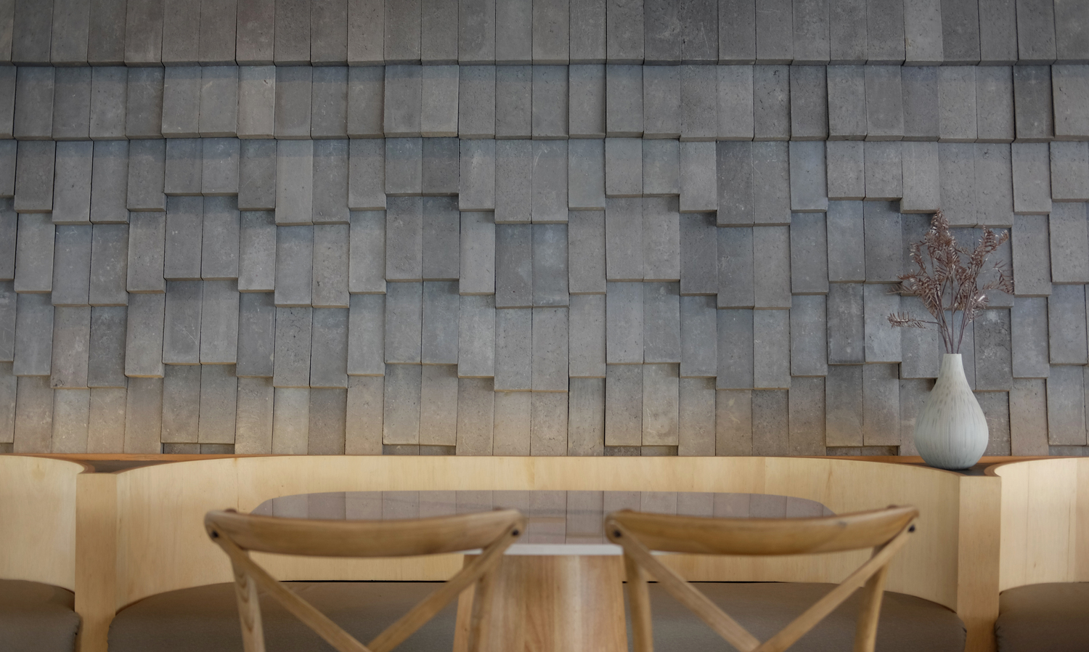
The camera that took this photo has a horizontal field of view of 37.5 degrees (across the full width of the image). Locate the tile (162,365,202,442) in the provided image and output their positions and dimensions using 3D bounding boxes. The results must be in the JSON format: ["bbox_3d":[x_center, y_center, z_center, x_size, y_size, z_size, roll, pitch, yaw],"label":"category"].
[{"bbox_3d":[-0.985,0.198,4.370,0.099,0.240,0.042,0,-9,0],"label":"tile"}]

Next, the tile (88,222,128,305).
[{"bbox_3d":[-1.161,-0.162,4.294,0.099,0.219,0.050,0,-7,1],"label":"tile"}]

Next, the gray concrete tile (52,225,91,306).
[{"bbox_3d":[-1.227,-0.160,4.181,0.096,0.215,0.040,0,-7,0],"label":"gray concrete tile"}]

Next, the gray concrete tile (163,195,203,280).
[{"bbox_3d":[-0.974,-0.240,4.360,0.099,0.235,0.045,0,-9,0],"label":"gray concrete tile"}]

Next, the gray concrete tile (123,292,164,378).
[{"bbox_3d":[-1.034,0.026,4.179,0.095,0.215,0.043,0,-9,0],"label":"gray concrete tile"}]

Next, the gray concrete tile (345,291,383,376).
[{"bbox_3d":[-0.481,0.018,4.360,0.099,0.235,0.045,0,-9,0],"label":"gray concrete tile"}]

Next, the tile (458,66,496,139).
[{"bbox_3d":[-0.181,-0.620,4.356,0.099,0.215,0.043,0,-7,1],"label":"tile"}]

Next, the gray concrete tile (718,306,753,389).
[{"bbox_3d":[0.493,0.060,4.189,0.095,0.215,0.043,0,-9,0],"label":"gray concrete tile"}]

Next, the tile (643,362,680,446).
[{"bbox_3d":[0.315,0.211,4.371,0.099,0.230,0.043,0,-7,1],"label":"tile"}]

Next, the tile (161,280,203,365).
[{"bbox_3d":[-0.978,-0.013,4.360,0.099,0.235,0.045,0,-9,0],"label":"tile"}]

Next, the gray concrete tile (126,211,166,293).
[{"bbox_3d":[-1.033,-0.195,4.180,0.096,0.215,0.040,0,-7,0],"label":"gray concrete tile"}]

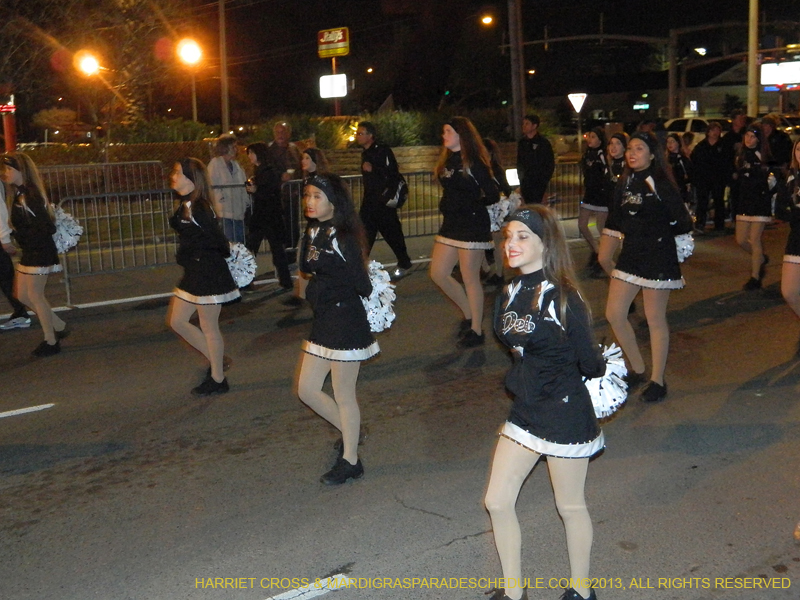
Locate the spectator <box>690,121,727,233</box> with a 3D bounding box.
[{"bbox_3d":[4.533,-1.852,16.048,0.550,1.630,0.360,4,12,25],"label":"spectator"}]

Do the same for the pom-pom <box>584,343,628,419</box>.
[{"bbox_3d":[0.779,0.313,4.220,0.200,0.280,0.210,-2,10,0],"label":"pom-pom"}]

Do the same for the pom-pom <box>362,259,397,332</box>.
[{"bbox_3d":[-0.121,-0.019,5.839,0.270,0.380,0.280,-1,11,0],"label":"pom-pom"}]

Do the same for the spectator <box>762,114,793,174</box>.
[{"bbox_3d":[4.799,-1.550,14.172,0.520,1.690,0.360,7,13,37],"label":"spectator"}]

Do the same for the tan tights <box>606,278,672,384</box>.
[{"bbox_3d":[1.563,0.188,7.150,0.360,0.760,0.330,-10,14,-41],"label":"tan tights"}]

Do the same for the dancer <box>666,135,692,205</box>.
[{"bbox_3d":[3.165,-1.143,12.513,0.420,1.570,0.450,-10,14,-41],"label":"dancer"}]

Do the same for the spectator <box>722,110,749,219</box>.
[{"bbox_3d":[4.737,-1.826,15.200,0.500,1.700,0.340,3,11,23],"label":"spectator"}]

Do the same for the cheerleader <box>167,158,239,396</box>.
[{"bbox_3d":[-1.357,-0.166,7.500,0.430,1.630,0.410,-8,12,-30],"label":"cheerleader"}]

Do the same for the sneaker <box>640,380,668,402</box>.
[{"bbox_3d":[1.690,0.608,7.212,0.100,0.115,0.260,9,14,43],"label":"sneaker"}]

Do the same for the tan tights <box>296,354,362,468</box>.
[{"bbox_3d":[-0.383,0.566,5.824,0.330,0.640,0.270,-9,13,-37],"label":"tan tights"}]

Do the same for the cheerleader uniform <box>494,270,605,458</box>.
[{"bbox_3d":[0.565,0.243,4.101,0.350,0.690,0.410,-9,13,-37],"label":"cheerleader uniform"}]

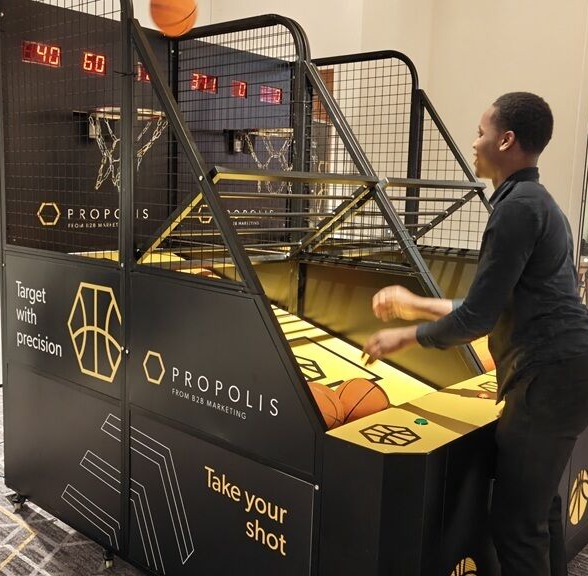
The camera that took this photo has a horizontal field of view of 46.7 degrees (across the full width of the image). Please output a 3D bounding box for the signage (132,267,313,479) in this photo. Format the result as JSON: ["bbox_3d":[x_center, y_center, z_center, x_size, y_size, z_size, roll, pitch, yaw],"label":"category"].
[{"bbox_3d":[-0.273,0.246,2.277,0.920,0.520,0.030,8,9,40],"label":"signage"}]

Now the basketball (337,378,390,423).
[{"bbox_3d":[0.219,0.394,2.235,0.192,0.192,0.192,2,7,0],"label":"basketball"}]

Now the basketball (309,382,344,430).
[{"bbox_3d":[0.064,0.391,2.130,0.192,0.192,0.192,8,9,40],"label":"basketball"}]

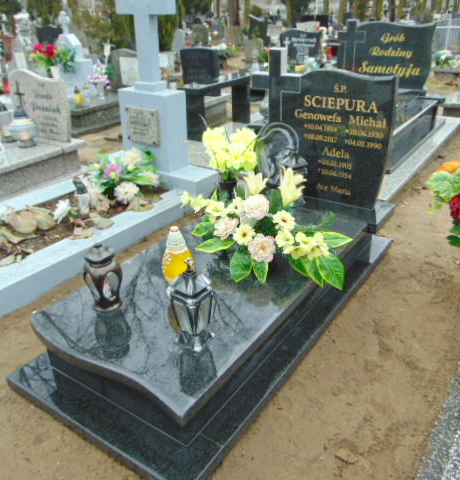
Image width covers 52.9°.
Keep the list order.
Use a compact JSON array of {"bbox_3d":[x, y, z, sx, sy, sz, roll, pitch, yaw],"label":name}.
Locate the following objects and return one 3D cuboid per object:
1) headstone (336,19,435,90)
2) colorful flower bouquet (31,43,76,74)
[{"bbox_3d":[1.671,-2.032,5.084,1.030,0.700,0.110,16,30,30],"label":"headstone"},{"bbox_3d":[-2.289,-2.356,6.000,0.560,0.380,0.420,16,30,30],"label":"colorful flower bouquet"}]

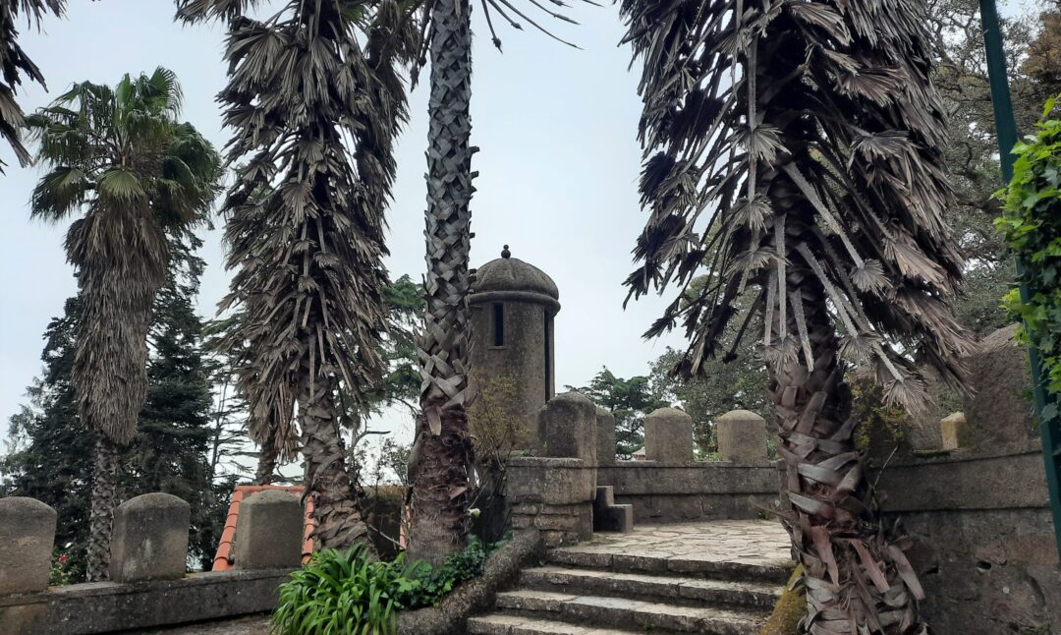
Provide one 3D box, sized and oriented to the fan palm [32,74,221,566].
[{"bbox_3d":[-7.250,0.099,13.228,3.400,9.400,3.400,6,-13,-29],"label":"fan palm"}]

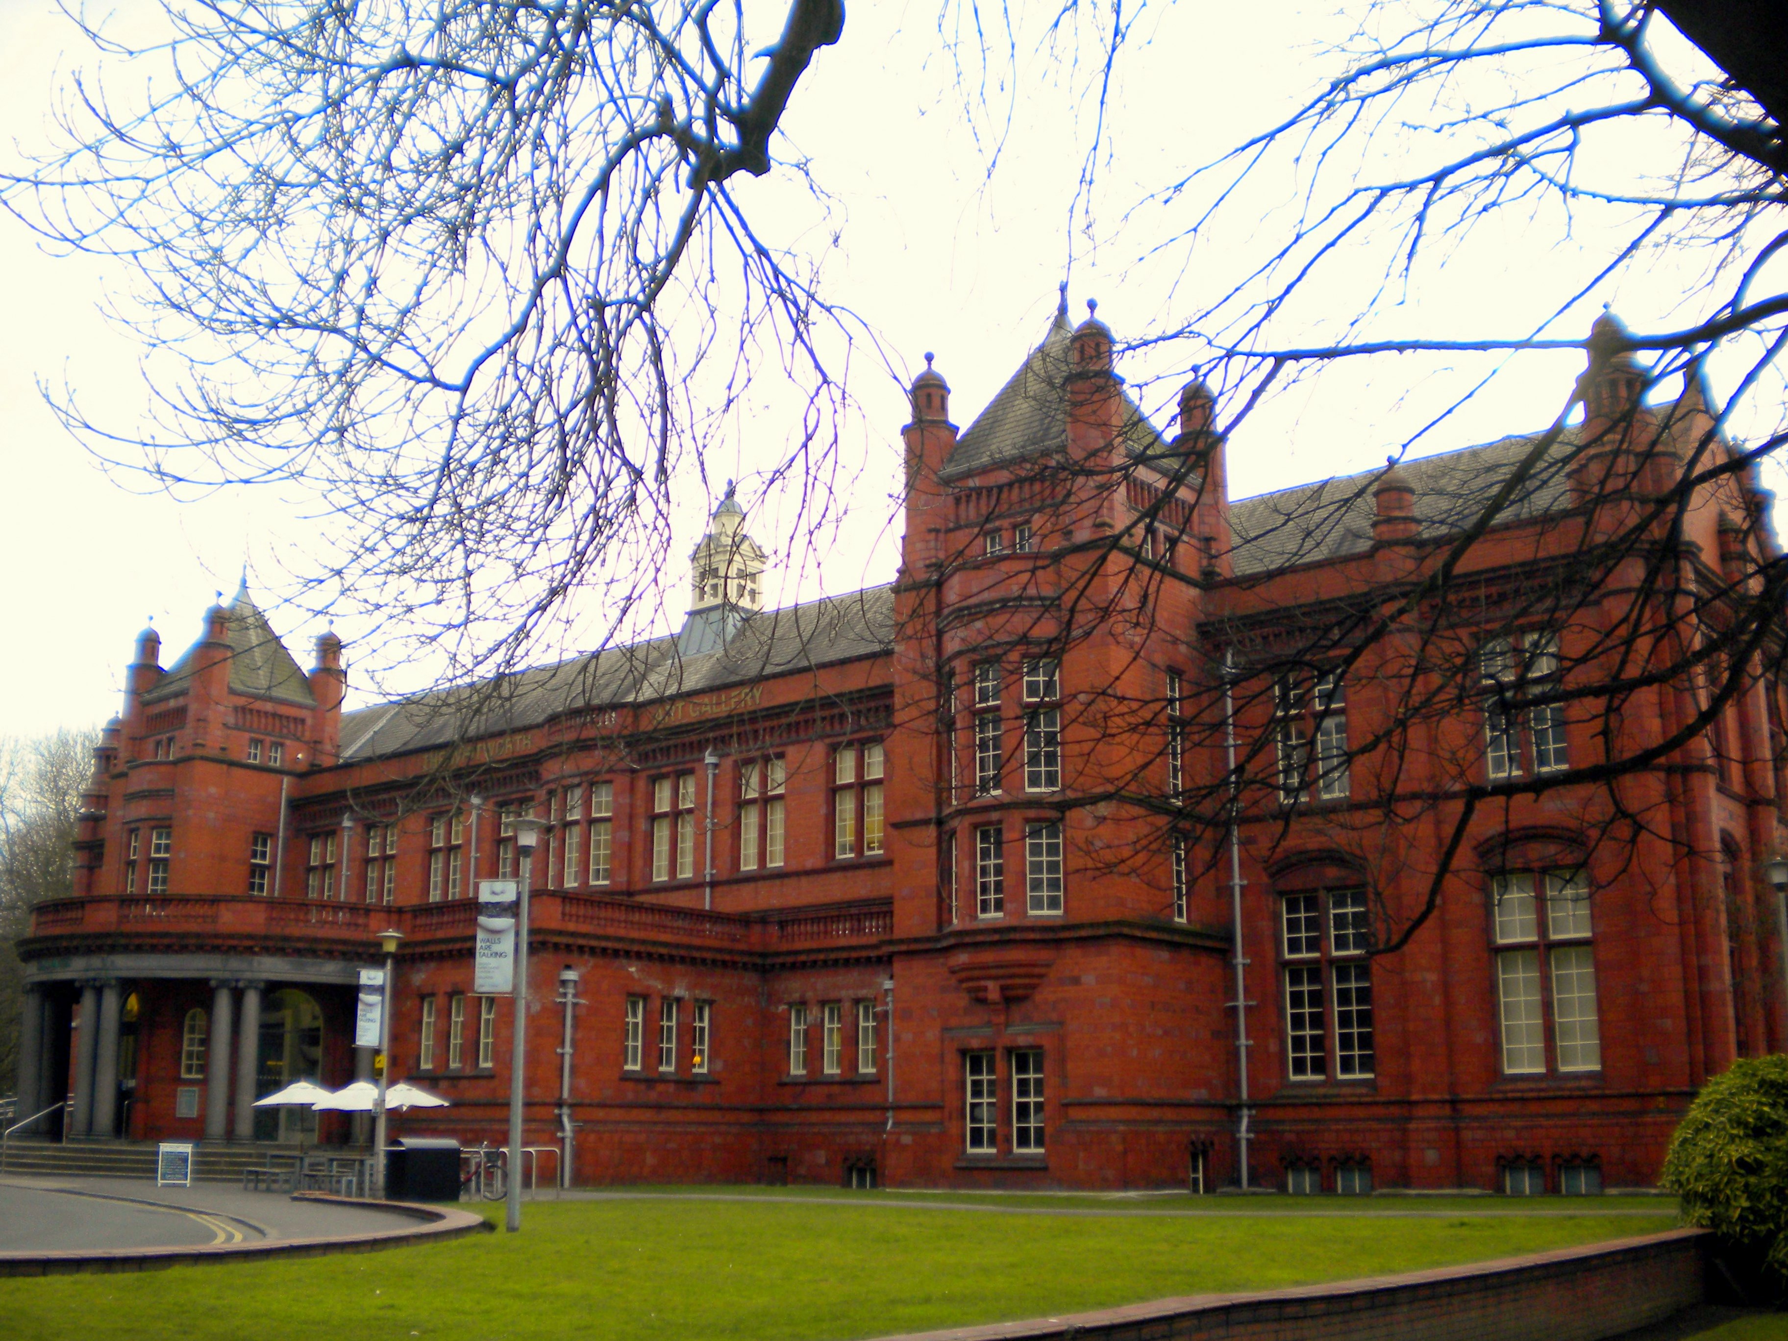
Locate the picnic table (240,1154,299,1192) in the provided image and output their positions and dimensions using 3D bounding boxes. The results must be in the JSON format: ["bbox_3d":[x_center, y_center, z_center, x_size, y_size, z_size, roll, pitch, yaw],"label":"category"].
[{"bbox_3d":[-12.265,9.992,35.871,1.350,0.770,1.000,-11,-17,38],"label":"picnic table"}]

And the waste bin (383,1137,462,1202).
[{"bbox_3d":[-8.712,9.211,33.412,1.150,1.120,0.680,12,-18,-40],"label":"waste bin"}]

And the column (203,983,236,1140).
[{"bbox_3d":[-16.555,9.597,44.361,0.560,3.920,0.560,3,-14,-11],"label":"column"}]

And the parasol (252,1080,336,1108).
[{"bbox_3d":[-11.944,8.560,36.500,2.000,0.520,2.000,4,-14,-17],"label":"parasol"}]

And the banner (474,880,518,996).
[{"bbox_3d":[-5.818,3.913,26.512,0.660,1.720,0.050,-3,-14,13],"label":"banner"}]

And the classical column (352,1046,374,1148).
[{"bbox_3d":[-13.490,10.086,46.125,0.560,3.920,0.560,-12,-18,41],"label":"classical column"}]

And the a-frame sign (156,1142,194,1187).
[{"bbox_3d":[-15.193,10.465,38.285,0.680,0.881,0.480,3,-14,-11],"label":"a-frame sign"}]

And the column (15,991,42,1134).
[{"bbox_3d":[-22.490,10.128,46.983,0.560,3.920,0.560,8,-16,-29],"label":"column"}]

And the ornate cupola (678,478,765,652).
[{"bbox_3d":[-6.322,-3.752,66.519,2.450,6.633,2.500,-11,-17,38],"label":"ornate cupola"}]

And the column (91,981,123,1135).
[{"bbox_3d":[-19.424,9.617,44.612,0.560,3.920,0.560,-4,-14,18],"label":"column"}]

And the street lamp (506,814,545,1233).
[{"bbox_3d":[-4.826,4.518,23.526,0.530,5.322,0.530,0,-14,0],"label":"street lamp"}]

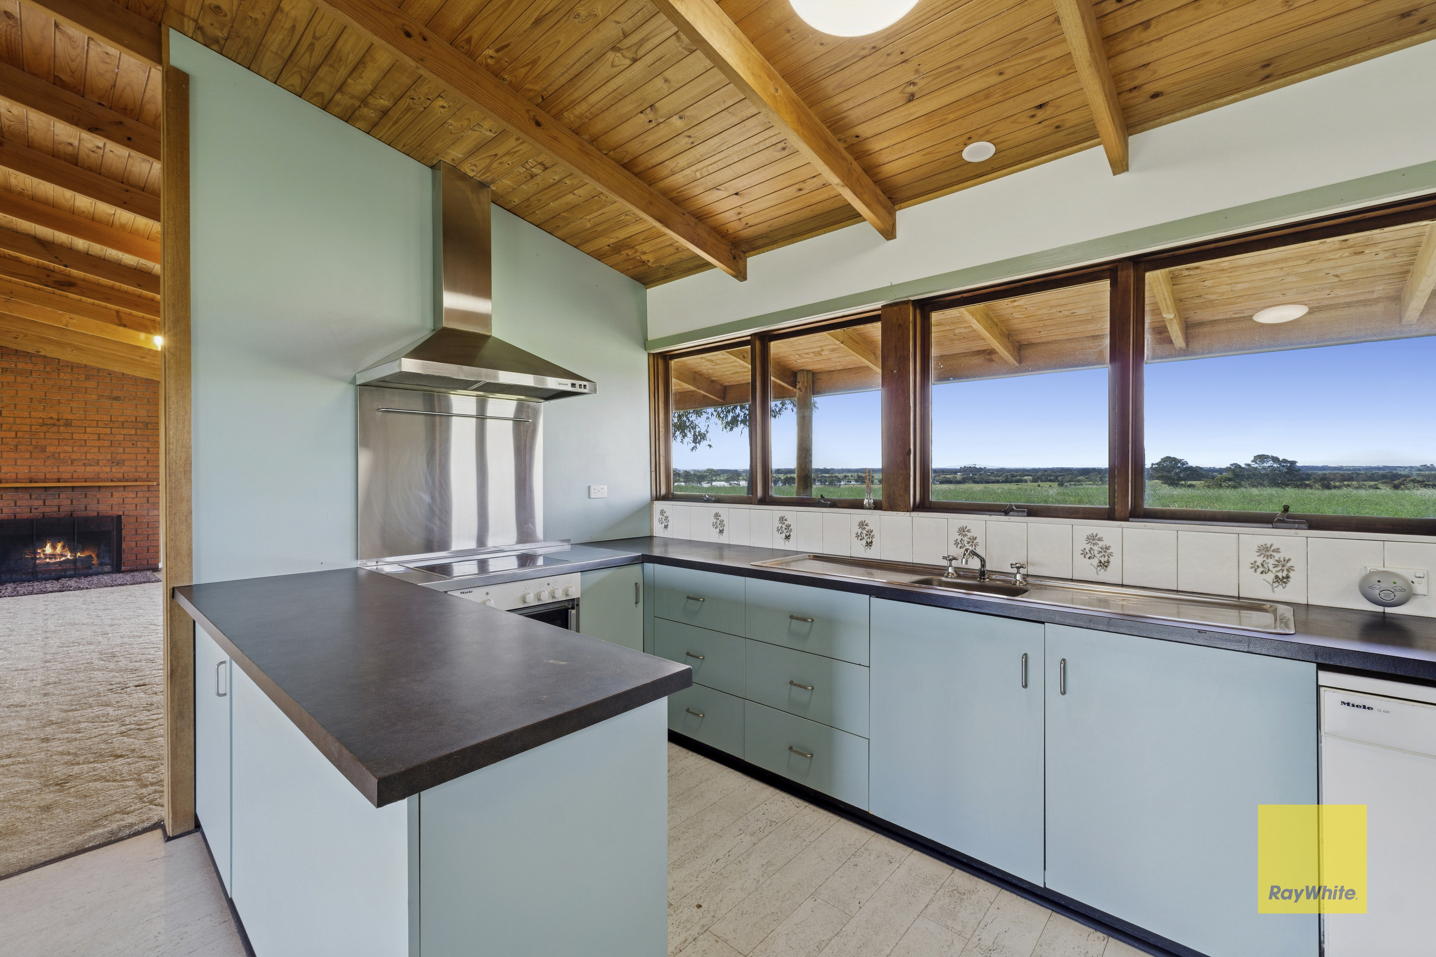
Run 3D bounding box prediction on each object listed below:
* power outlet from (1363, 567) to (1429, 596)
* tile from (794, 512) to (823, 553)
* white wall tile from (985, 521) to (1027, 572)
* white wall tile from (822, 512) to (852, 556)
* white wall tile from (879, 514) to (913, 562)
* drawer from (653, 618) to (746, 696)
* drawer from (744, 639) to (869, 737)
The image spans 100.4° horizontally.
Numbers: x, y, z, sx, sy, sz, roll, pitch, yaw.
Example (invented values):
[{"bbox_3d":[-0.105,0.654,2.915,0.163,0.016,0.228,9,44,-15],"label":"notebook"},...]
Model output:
[{"bbox_3d":[1.870,0.283,1.649,0.114,0.067,0.015,0,1,43],"label":"power outlet"},{"bbox_3d":[0.458,0.269,2.962,0.149,0.198,0.010,0,1,43],"label":"tile"},{"bbox_3d":[1.124,0.270,2.331,0.150,0.198,0.009,0,0,43],"label":"white wall tile"},{"bbox_3d":[0.567,0.268,2.848,0.150,0.198,0.009,0,0,43],"label":"white wall tile"},{"bbox_3d":[0.789,0.269,2.641,0.150,0.198,0.009,0,0,43],"label":"white wall tile"},{"bbox_3d":[0.064,0.800,2.893,0.562,0.255,0.510,0,1,43],"label":"drawer"},{"bbox_3d":[0.465,0.790,2.439,0.569,0.254,0.420,0,0,43],"label":"drawer"}]

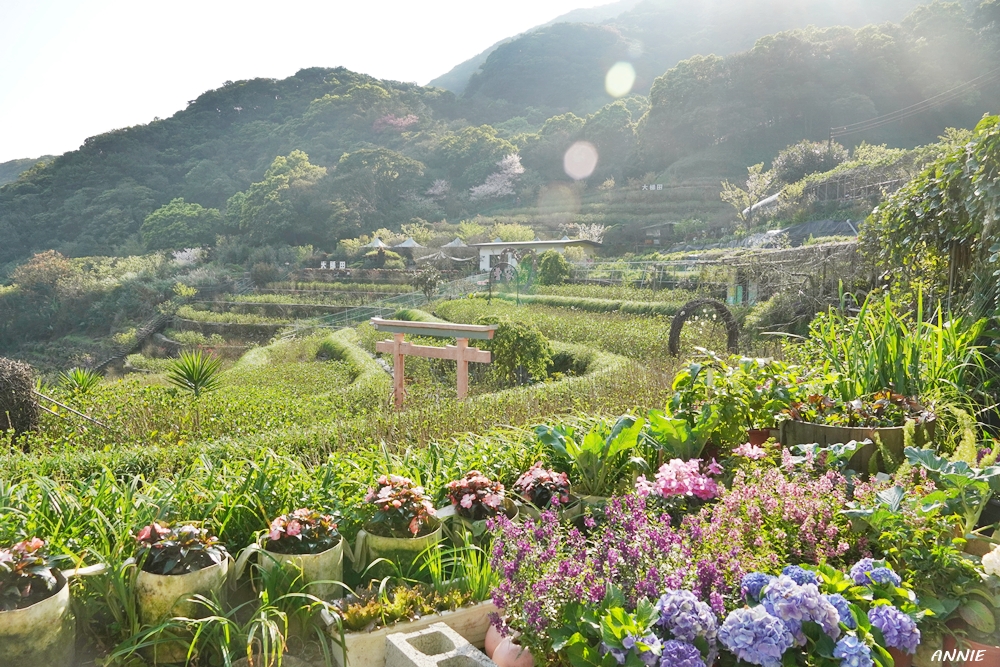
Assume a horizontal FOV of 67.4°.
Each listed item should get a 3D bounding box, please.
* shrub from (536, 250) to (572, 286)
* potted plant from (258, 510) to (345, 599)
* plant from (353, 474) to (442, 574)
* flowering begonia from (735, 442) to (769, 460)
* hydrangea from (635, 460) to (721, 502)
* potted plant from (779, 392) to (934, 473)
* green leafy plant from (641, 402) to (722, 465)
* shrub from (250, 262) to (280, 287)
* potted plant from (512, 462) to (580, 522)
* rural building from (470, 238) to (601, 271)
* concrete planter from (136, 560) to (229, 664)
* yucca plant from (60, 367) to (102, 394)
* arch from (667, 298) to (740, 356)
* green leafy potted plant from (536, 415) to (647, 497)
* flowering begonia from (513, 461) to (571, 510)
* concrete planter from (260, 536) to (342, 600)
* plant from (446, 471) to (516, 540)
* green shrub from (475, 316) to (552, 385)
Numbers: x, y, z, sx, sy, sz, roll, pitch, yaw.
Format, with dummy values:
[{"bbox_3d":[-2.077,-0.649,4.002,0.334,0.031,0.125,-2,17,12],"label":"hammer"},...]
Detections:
[{"bbox_3d":[3.633,-4.333,50.000,2.350,2.400,2.200,0,4,0],"label":"shrub"},{"bbox_3d":[-0.736,0.845,2.786,0.310,0.390,0.310,0,4,0],"label":"potted plant"},{"bbox_3d":[-0.382,0.772,2.850,0.330,0.460,0.330,0,3,-8],"label":"plant"},{"bbox_3d":[1.224,0.574,3.650,0.170,0.100,0.140,0,4,0],"label":"flowering begonia"},{"bbox_3d":[0.781,0.642,3.300,0.350,0.190,0.280,0,4,0],"label":"hydrangea"},{"bbox_3d":[1.668,0.548,3.500,0.720,0.540,0.700,1,3,26],"label":"potted plant"},{"bbox_3d":[0.932,0.523,3.850,0.400,0.350,0.400,1,3,14],"label":"green leafy plant"},{"bbox_3d":[-19.383,-4.877,62.000,2.400,2.000,2.200,-1,3,-17],"label":"shrub"},{"bbox_3d":[0.223,0.819,3.523,0.310,0.420,0.310,0,4,0],"label":"potted plant"},{"bbox_3d":[3.600,-7.277,70.700,11.800,2.900,5.400,3,5,37],"label":"rural building"},{"bbox_3d":[-1.138,0.951,2.691,0.310,0.310,0.310,0,4,0],"label":"concrete planter"},{"bbox_3d":[-10.905,1.248,19.500,1.150,0.820,1.100,0,4,0],"label":"yucca plant"},{"bbox_3d":[6.104,-0.075,22.500,2.150,1.980,0.360,1,3,15],"label":"arch"},{"bbox_3d":[0.422,0.574,3.500,0.520,0.400,0.480,0,3,7],"label":"green leafy potted plant"},{"bbox_3d":[0.198,0.714,3.500,0.270,0.210,0.260,0,4,0],"label":"flowering begonia"},{"bbox_3d":[-0.709,0.881,2.680,0.310,0.300,0.310,-1,3,-15],"label":"concrete planter"},{"bbox_3d":[-0.074,0.829,3.384,0.310,0.420,0.310,0,4,0],"label":"plant"},{"bbox_3d":[0.396,0.519,20.500,2.050,1.950,2.000,0,3,1],"label":"green shrub"}]

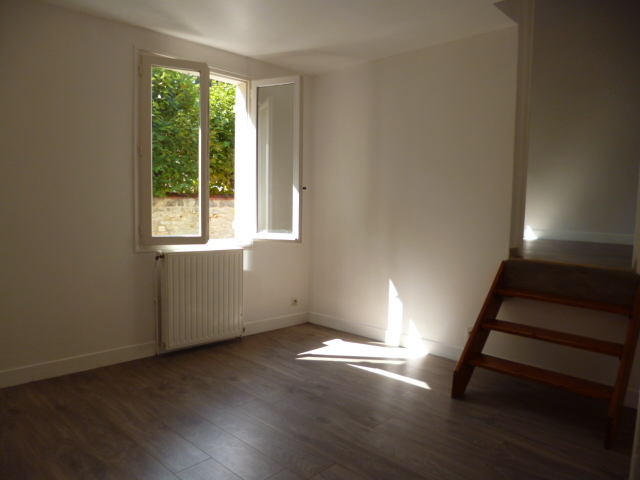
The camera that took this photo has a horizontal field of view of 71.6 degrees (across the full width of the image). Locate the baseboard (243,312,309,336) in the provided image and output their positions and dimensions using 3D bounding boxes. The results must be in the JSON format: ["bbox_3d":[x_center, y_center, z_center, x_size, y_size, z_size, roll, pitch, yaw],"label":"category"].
[{"bbox_3d":[-0.419,0.829,4.379,0.818,0.109,0.020,-2,4,-44],"label":"baseboard"}]

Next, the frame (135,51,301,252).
[{"bbox_3d":[-0.800,-0.674,3.586,1.221,1.540,0.504,-2,4,-44],"label":"frame"}]

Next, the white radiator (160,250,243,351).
[{"bbox_3d":[-0.960,0.463,3.675,0.688,0.746,0.123,-2,4,-44],"label":"white radiator"}]

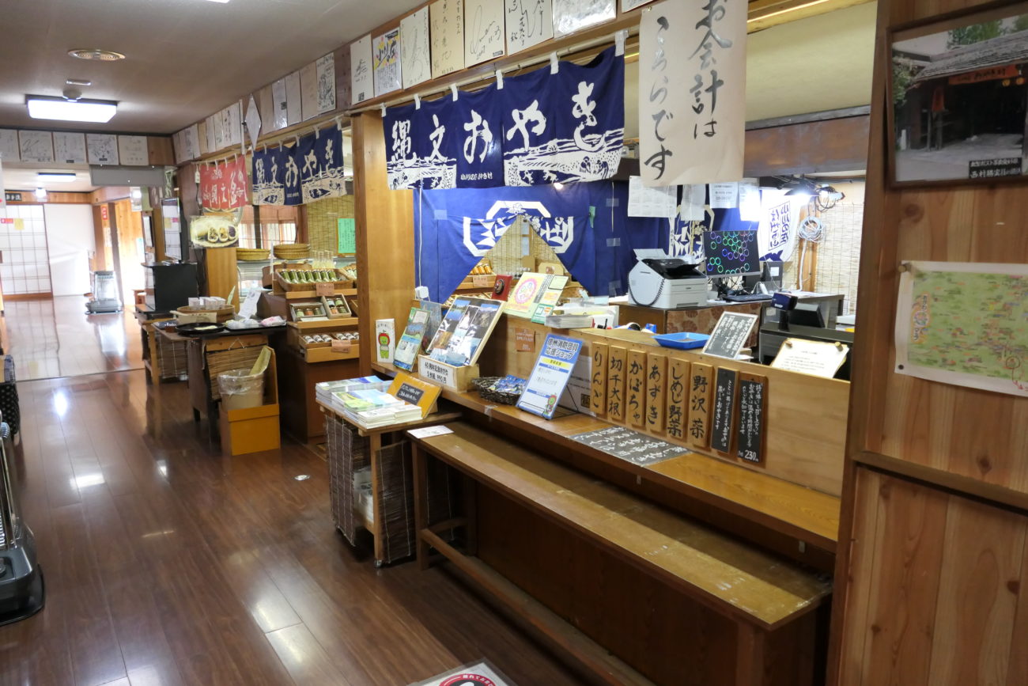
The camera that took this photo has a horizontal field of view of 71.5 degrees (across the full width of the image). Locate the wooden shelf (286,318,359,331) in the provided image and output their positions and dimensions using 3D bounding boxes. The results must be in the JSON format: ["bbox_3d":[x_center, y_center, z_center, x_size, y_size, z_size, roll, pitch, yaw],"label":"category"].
[{"bbox_3d":[-1.226,-0.159,4.845,0.580,0.045,0.280,-7,12,-34],"label":"wooden shelf"}]

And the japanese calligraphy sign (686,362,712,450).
[{"bbox_3d":[0.569,0.188,2.157,0.020,0.253,0.074,-7,12,-34],"label":"japanese calligraphy sign"}]

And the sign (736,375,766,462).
[{"bbox_3d":[0.674,0.211,2.008,0.020,0.252,0.080,-7,12,-34],"label":"sign"}]

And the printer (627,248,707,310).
[{"bbox_3d":[1.036,-0.436,4.777,0.370,0.360,0.370,-7,12,-34],"label":"printer"}]

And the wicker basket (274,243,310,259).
[{"bbox_3d":[-2.208,-0.912,7.100,0.365,0.145,0.365,-7,12,-34],"label":"wicker basket"}]

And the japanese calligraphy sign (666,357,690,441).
[{"bbox_3d":[0.517,0.176,2.244,0.018,0.252,0.078,-7,12,-34],"label":"japanese calligraphy sign"}]

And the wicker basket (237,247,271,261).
[{"bbox_3d":[-2.584,-0.868,7.013,0.373,0.100,0.373,-7,12,-34],"label":"wicker basket"}]

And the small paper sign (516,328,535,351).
[{"bbox_3d":[0.046,-0.009,2.927,0.006,0.090,0.133,-7,12,-34],"label":"small paper sign"}]

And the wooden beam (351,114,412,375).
[{"bbox_3d":[-0.646,-0.131,3.675,0.254,1.985,0.149,-7,12,-34],"label":"wooden beam"}]

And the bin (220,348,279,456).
[{"bbox_3d":[-1.766,0.364,4.726,0.320,0.666,0.315,-7,12,-34],"label":"bin"}]

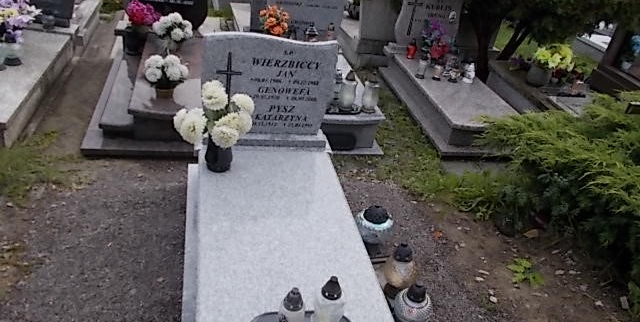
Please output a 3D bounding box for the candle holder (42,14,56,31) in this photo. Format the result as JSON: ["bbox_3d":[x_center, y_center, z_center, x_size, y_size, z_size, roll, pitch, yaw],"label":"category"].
[{"bbox_3d":[-2.371,-1.215,4.193,0.100,0.115,0.100,0,33,-14],"label":"candle holder"}]

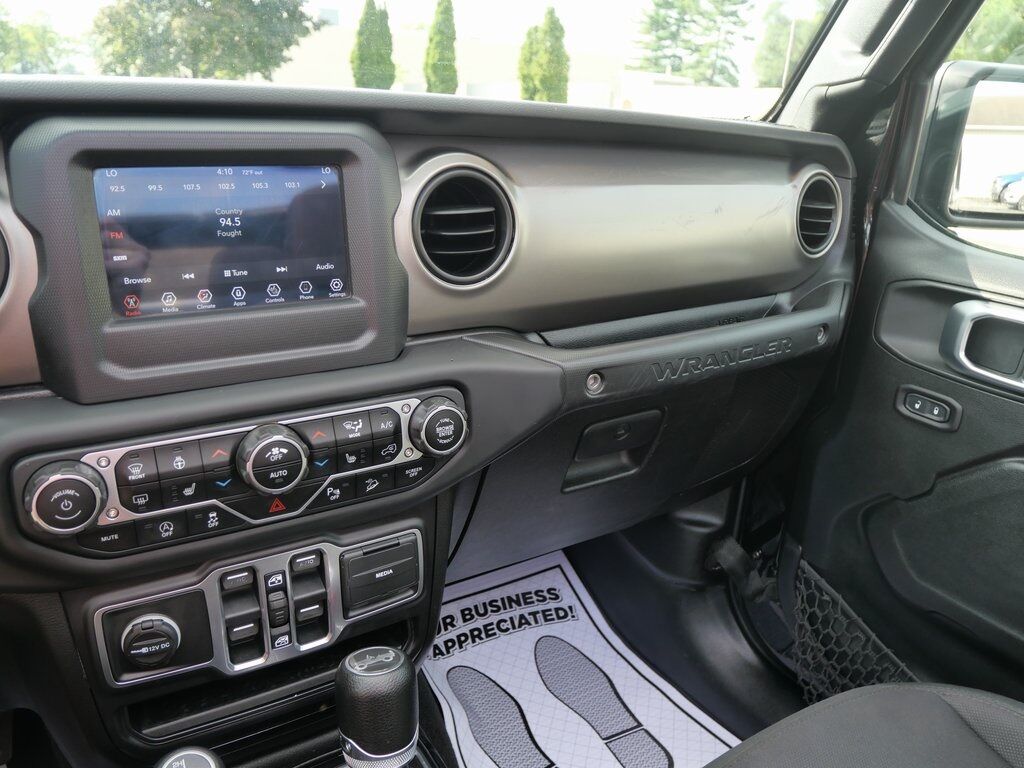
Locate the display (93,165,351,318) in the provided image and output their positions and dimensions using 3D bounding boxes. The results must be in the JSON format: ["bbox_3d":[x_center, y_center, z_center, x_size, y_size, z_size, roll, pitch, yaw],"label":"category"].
[{"bbox_3d":[-0.193,-0.100,0.489,0.155,0.093,0.012,-10,11,-26],"label":"display"}]

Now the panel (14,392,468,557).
[{"bbox_3d":[-0.157,0.055,0.467,0.276,0.077,0.032,-10,17,-26],"label":"panel"}]

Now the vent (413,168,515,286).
[{"bbox_3d":[-0.046,-0.127,0.575,0.089,0.090,0.035,-11,17,-29],"label":"vent"}]

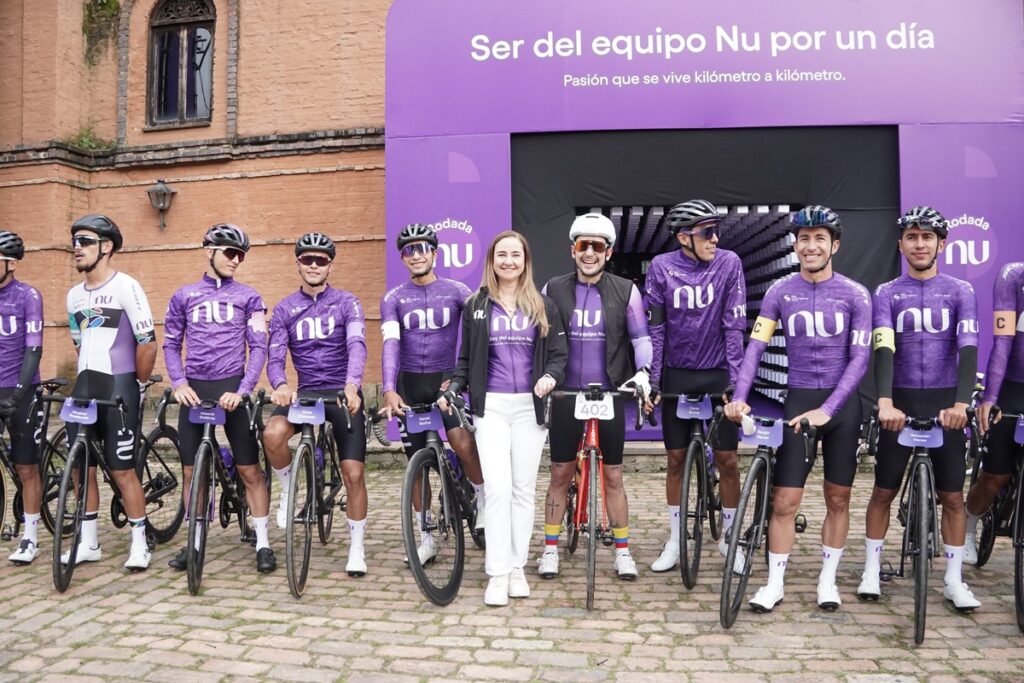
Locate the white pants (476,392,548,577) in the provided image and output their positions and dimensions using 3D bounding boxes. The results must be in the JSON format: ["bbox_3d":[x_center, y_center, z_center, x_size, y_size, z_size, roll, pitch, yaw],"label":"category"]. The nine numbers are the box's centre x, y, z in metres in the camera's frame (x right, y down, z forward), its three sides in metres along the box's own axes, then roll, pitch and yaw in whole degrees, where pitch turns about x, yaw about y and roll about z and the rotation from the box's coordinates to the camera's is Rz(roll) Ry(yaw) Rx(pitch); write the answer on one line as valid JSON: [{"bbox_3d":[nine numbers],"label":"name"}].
[{"bbox_3d":[0.000,0.640,3.500,0.350,0.840,0.280,0,0,0],"label":"white pants"}]

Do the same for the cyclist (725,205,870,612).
[{"bbox_3d":[1.235,0.261,3.240,0.560,1.735,0.610,0,0,22],"label":"cyclist"}]

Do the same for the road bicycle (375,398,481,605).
[{"bbox_3d":[-0.240,0.665,3.750,0.440,0.950,1.650,-5,0,9],"label":"road bicycle"}]

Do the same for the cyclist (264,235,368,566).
[{"bbox_3d":[-0.935,0.293,3.720,0.500,1.680,0.560,0,0,-7],"label":"cyclist"}]

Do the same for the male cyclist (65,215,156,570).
[{"bbox_3d":[-2.070,0.240,3.970,0.480,1.795,0.430,0,0,3],"label":"male cyclist"}]

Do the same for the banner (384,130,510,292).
[{"bbox_3d":[-0.630,-0.480,7.600,1.260,2.900,0.120,0,0,3],"label":"banner"}]

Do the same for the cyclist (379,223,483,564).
[{"bbox_3d":[-0.400,0.268,3.800,0.530,1.730,0.620,0,0,1],"label":"cyclist"}]

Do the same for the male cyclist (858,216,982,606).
[{"bbox_3d":[1.695,0.270,3.250,0.520,1.710,0.570,0,0,22],"label":"male cyclist"}]

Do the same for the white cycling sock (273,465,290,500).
[{"bbox_3d":[-1.156,0.712,3.850,0.090,0.170,0.110,4,21,-6],"label":"white cycling sock"}]

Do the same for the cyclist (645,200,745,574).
[{"bbox_3d":[0.910,0.218,3.840,0.530,1.830,0.550,0,0,12],"label":"cyclist"}]

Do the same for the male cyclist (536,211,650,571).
[{"bbox_3d":[0.380,0.248,3.650,0.550,1.770,0.580,0,0,5],"label":"male cyclist"}]

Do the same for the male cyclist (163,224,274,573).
[{"bbox_3d":[-1.460,0.271,3.800,0.530,1.725,0.560,0,0,-10],"label":"male cyclist"}]

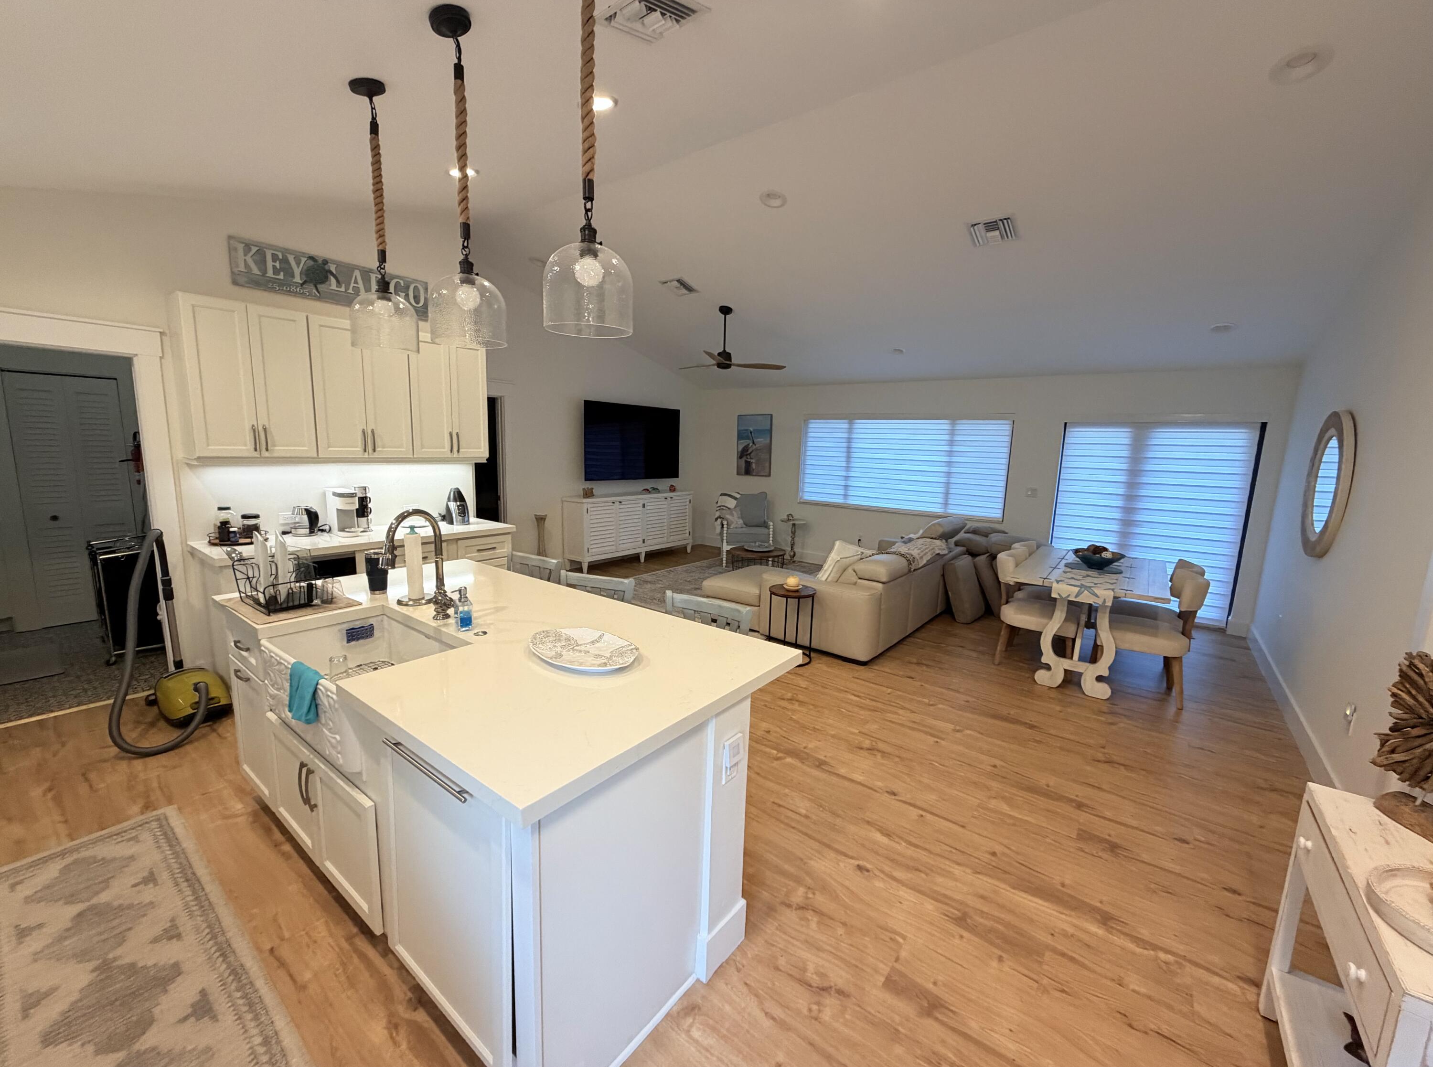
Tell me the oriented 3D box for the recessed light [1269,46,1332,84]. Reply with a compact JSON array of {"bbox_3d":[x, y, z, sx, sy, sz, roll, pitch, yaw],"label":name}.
[{"bbox_3d":[2.603,-2.086,2.583,0.195,0.030,0.195,9,-3,36],"label":"recessed light"}]

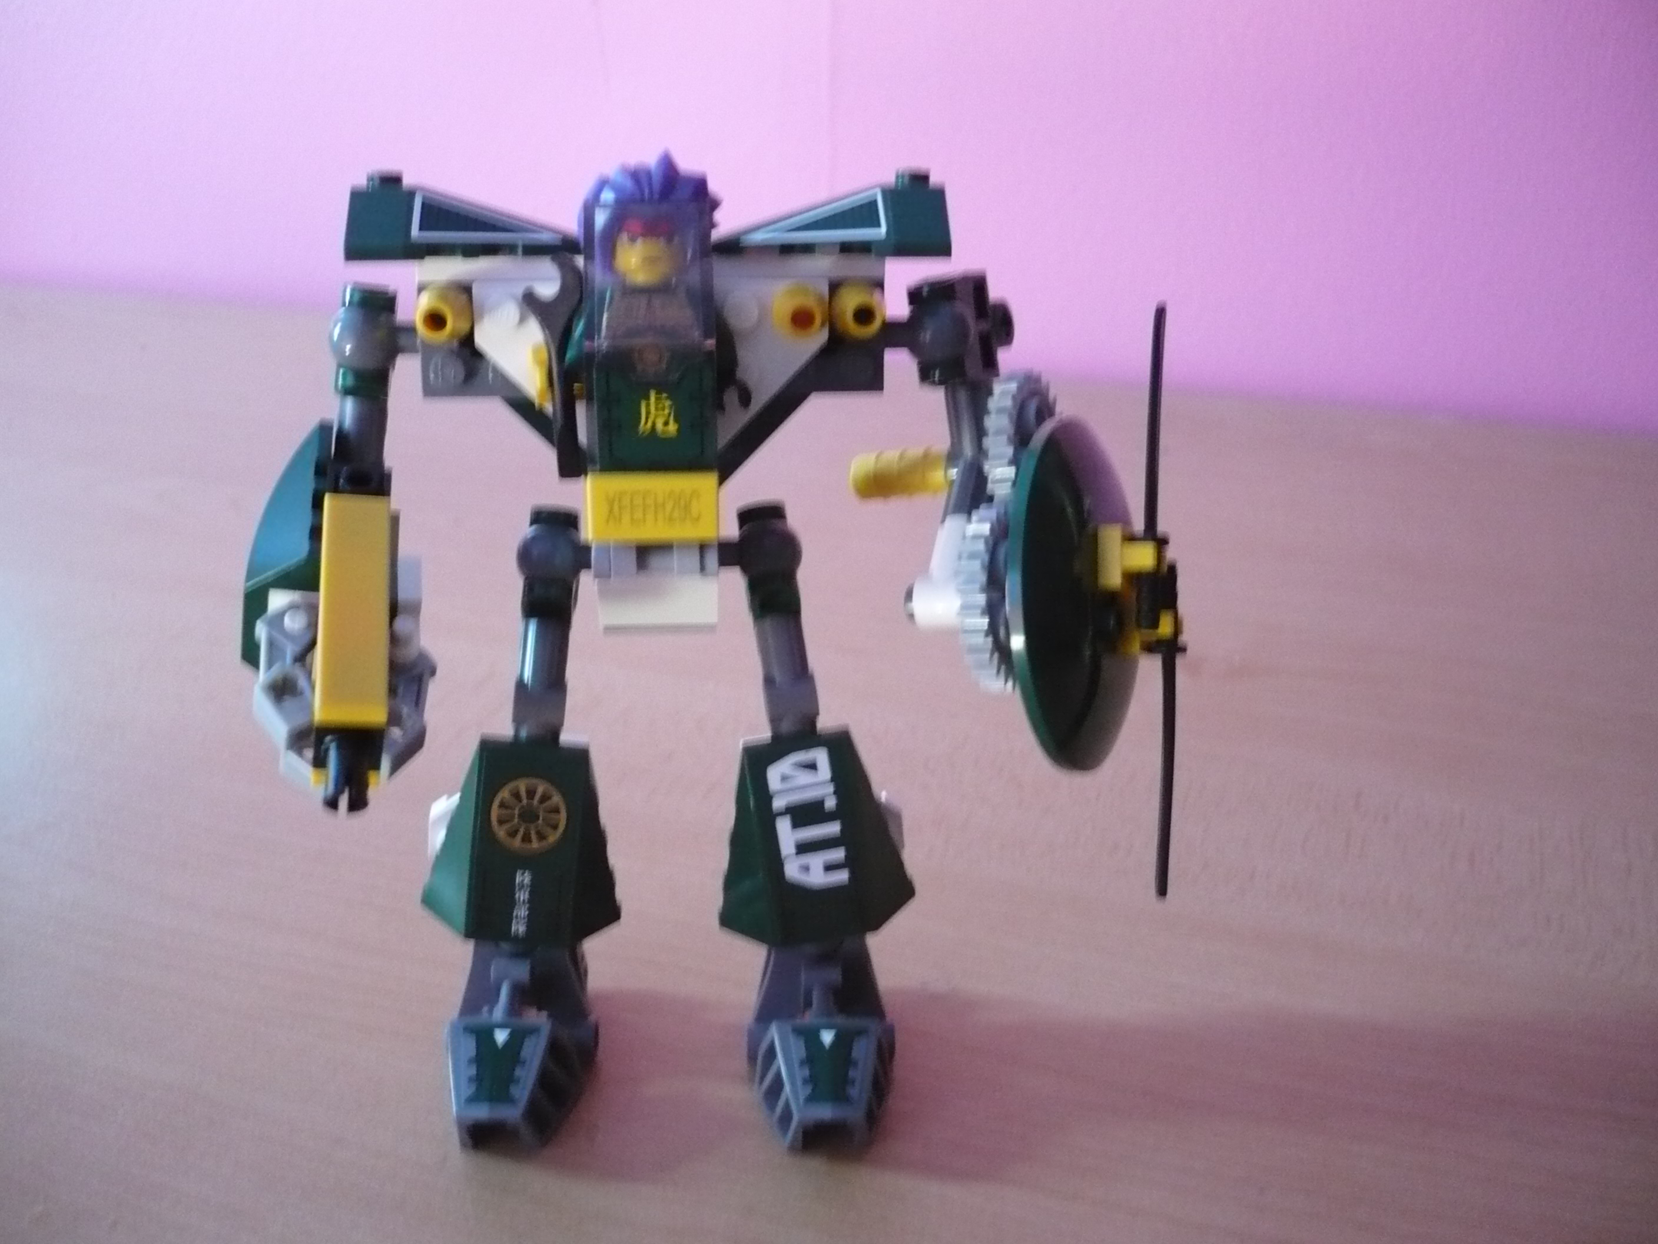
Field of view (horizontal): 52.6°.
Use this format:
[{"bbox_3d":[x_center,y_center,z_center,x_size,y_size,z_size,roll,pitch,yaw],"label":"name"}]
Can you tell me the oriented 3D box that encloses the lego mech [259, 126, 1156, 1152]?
[{"bbox_3d":[-0.014,0.009,0.230,0.121,0.143,0.082,-1,20,-3],"label":"lego mech"}]

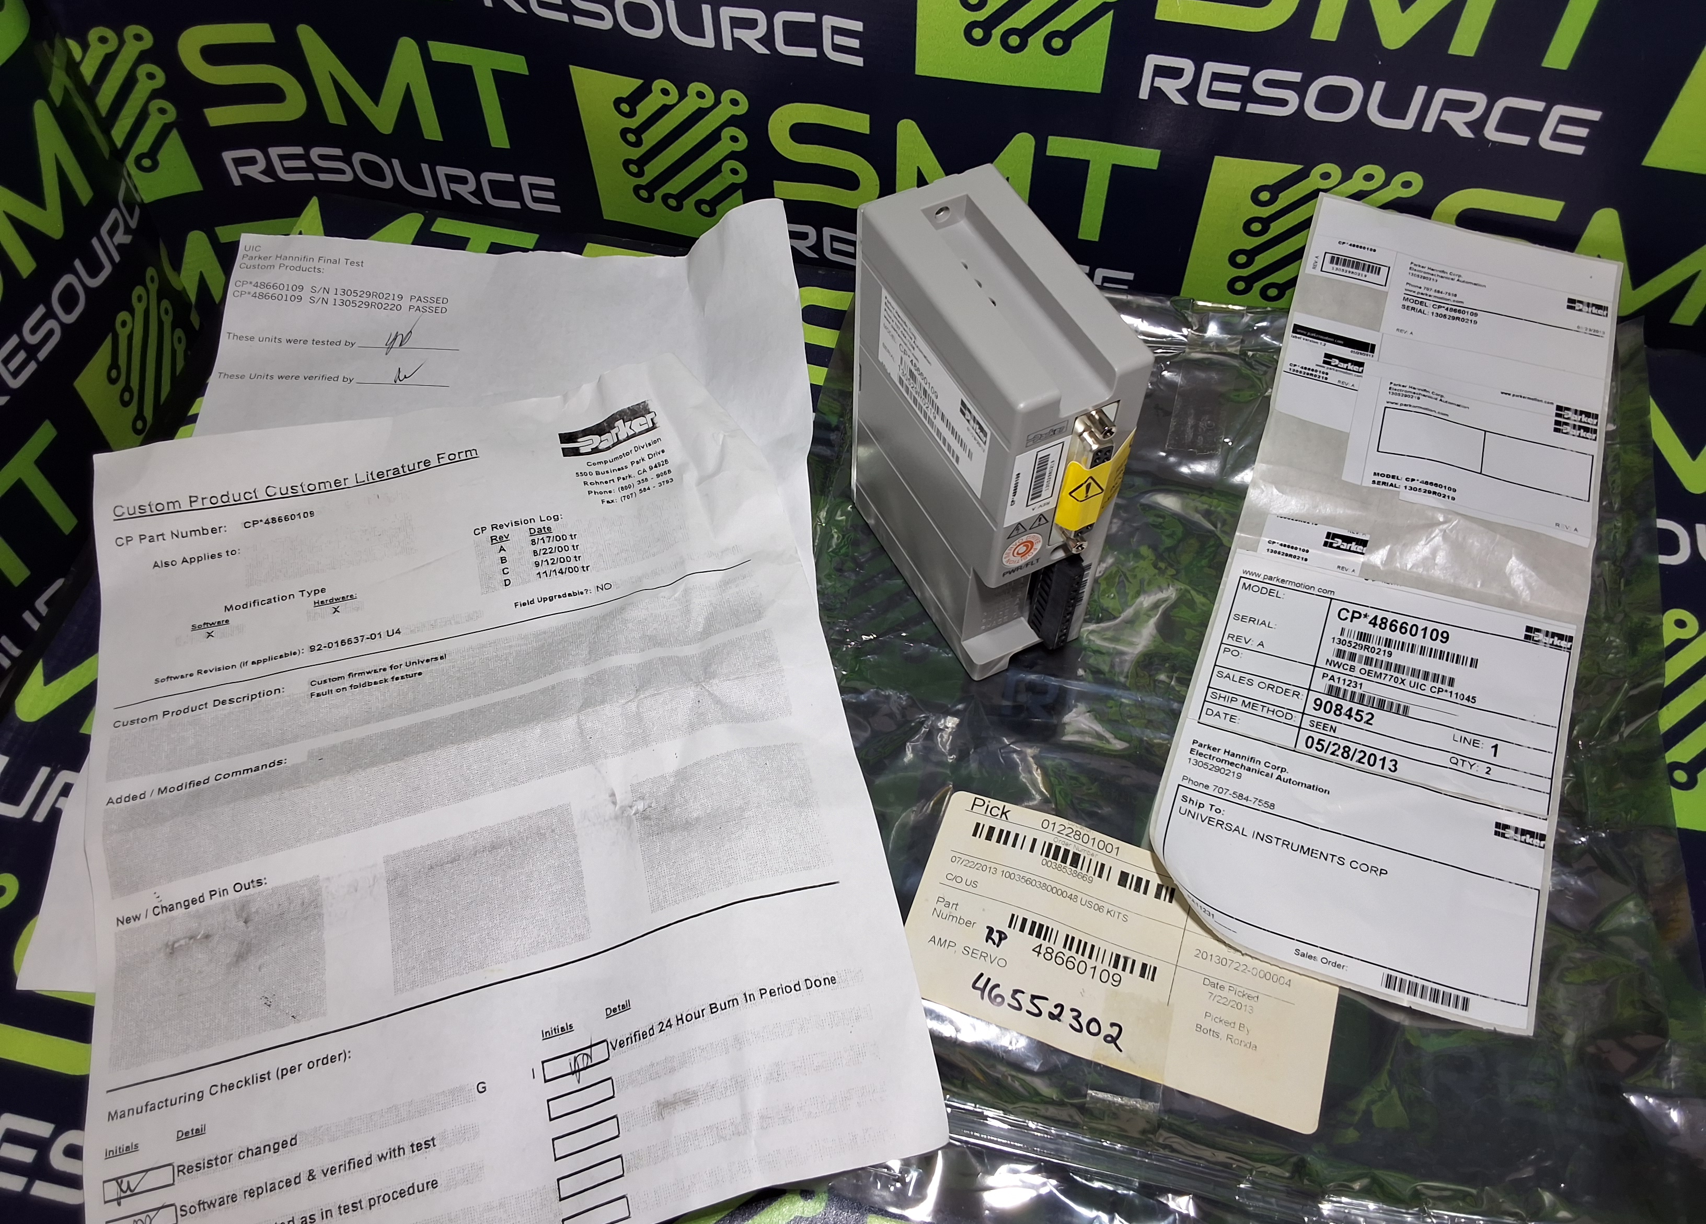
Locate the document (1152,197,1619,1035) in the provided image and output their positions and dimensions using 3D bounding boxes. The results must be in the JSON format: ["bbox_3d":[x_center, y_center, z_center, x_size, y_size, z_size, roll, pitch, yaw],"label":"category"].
[{"bbox_3d":[0.176,-0.018,0.437,0.109,0.014,0.284,15,62,9],"label":"document"}]

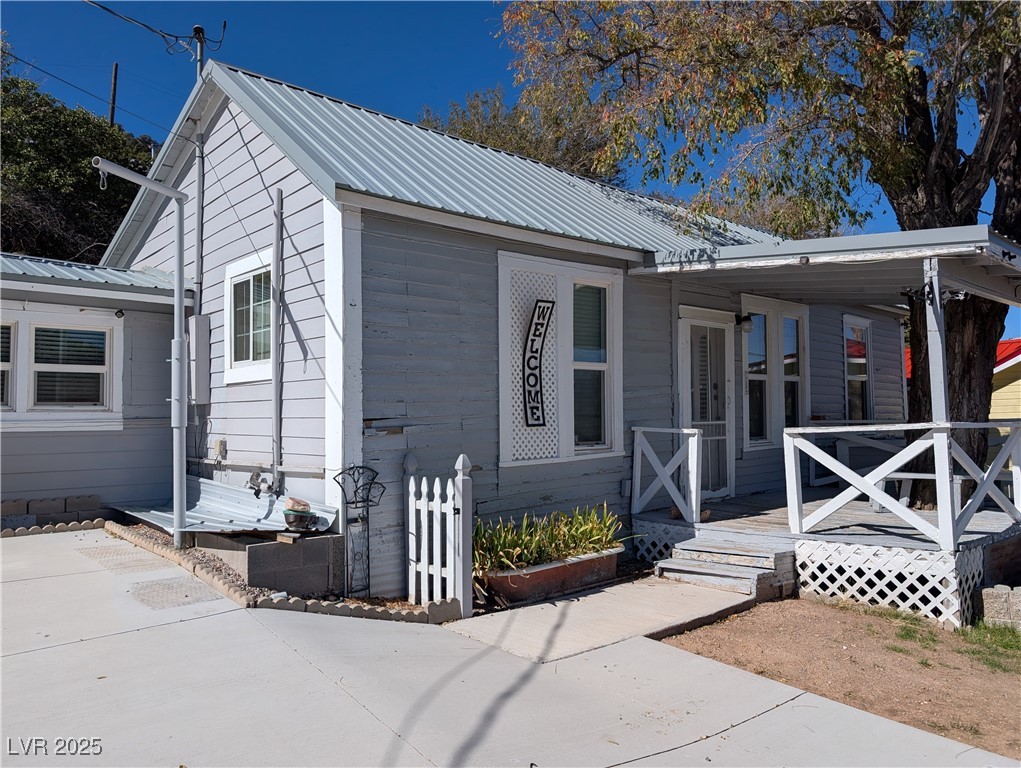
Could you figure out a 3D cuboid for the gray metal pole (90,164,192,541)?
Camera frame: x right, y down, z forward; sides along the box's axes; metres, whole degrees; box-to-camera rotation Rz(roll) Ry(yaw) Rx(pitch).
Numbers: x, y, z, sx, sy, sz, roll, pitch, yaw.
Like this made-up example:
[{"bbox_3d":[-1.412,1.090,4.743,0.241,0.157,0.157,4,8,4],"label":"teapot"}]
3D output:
[{"bbox_3d":[-2.930,-0.142,5.674,0.150,3.080,0.945,-1,-2,17],"label":"gray metal pole"}]

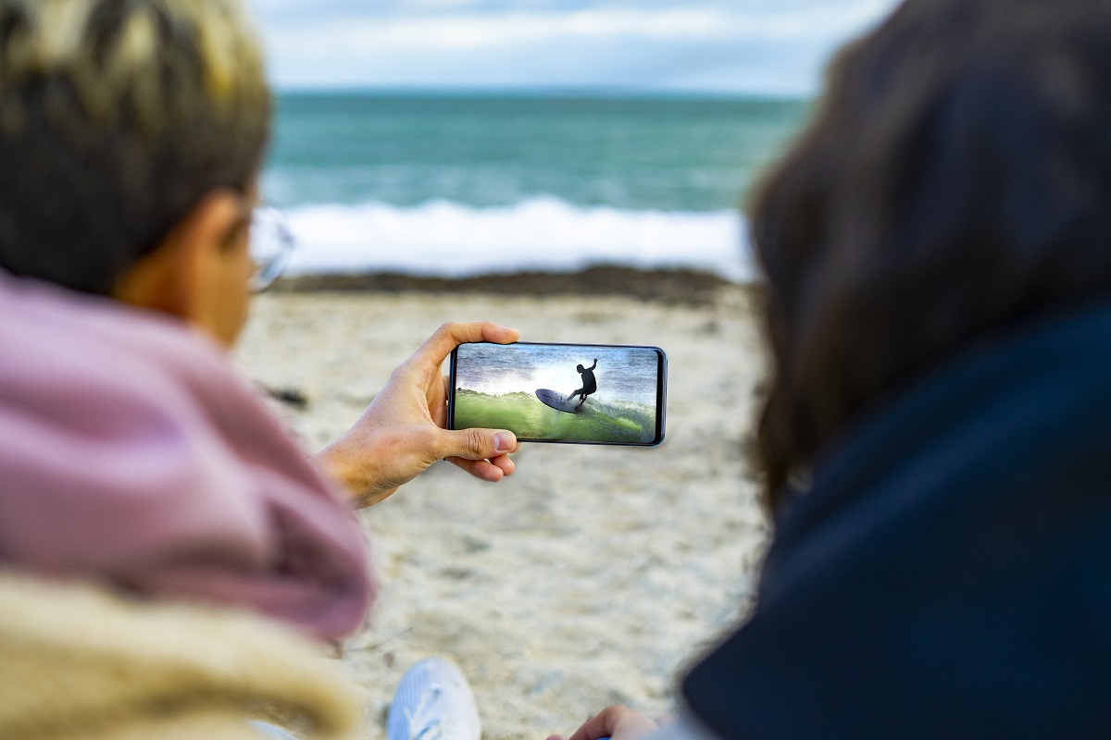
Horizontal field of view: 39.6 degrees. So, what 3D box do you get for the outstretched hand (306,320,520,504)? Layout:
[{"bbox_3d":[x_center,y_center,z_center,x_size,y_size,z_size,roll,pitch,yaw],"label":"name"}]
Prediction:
[{"bbox_3d":[-0.103,0.031,1.138,0.148,0.130,0.105,-3,11,-18],"label":"outstretched hand"}]

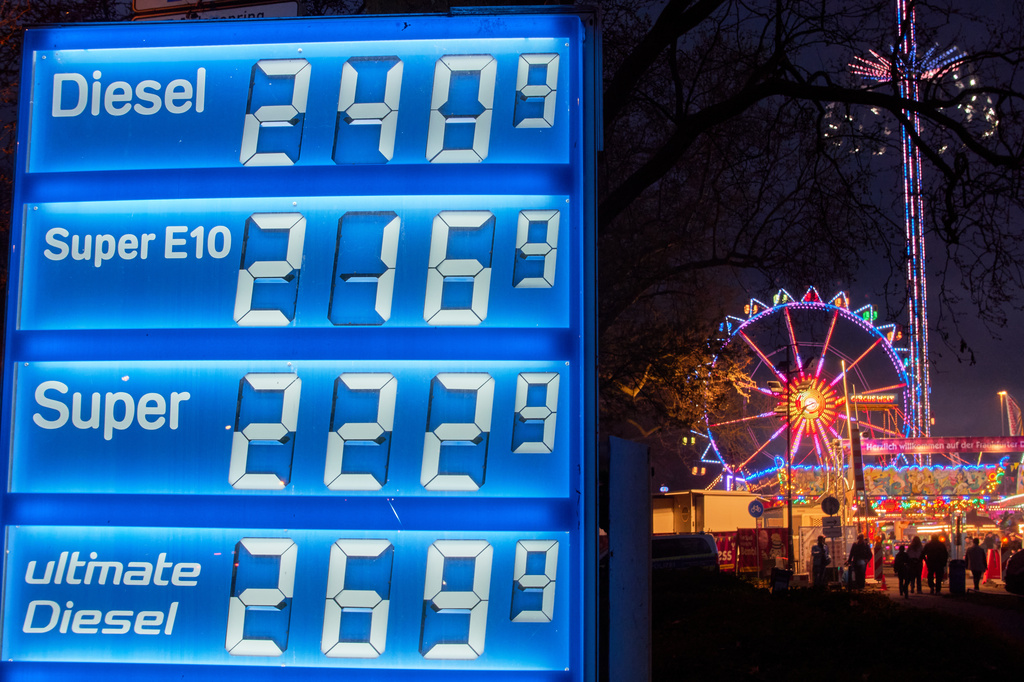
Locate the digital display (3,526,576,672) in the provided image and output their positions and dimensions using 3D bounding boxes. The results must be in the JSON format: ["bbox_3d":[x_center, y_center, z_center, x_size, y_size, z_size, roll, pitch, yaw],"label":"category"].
[{"bbox_3d":[-0.557,0.628,3.704,1.390,0.326,0.090,0,-8,5],"label":"digital display"}]

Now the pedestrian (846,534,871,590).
[{"bbox_3d":[11.176,7.112,48.500,0.680,1.751,0.500,5,-9,-30],"label":"pedestrian"}]

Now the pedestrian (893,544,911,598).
[{"bbox_3d":[10.947,6.490,42.300,0.480,1.471,0.420,0,-8,3],"label":"pedestrian"}]

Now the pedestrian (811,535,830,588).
[{"bbox_3d":[10.063,7.202,49.000,0.580,1.705,0.420,5,-9,-30],"label":"pedestrian"}]

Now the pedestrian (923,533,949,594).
[{"bbox_3d":[12.505,6.604,44.500,0.720,1.791,0.450,0,-8,3],"label":"pedestrian"}]

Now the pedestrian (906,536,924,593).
[{"bbox_3d":[11.915,6.619,44.500,0.540,1.685,0.420,0,-8,3],"label":"pedestrian"}]

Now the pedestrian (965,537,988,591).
[{"bbox_3d":[15.111,7.267,49.000,0.640,1.673,0.400,0,-8,6],"label":"pedestrian"}]

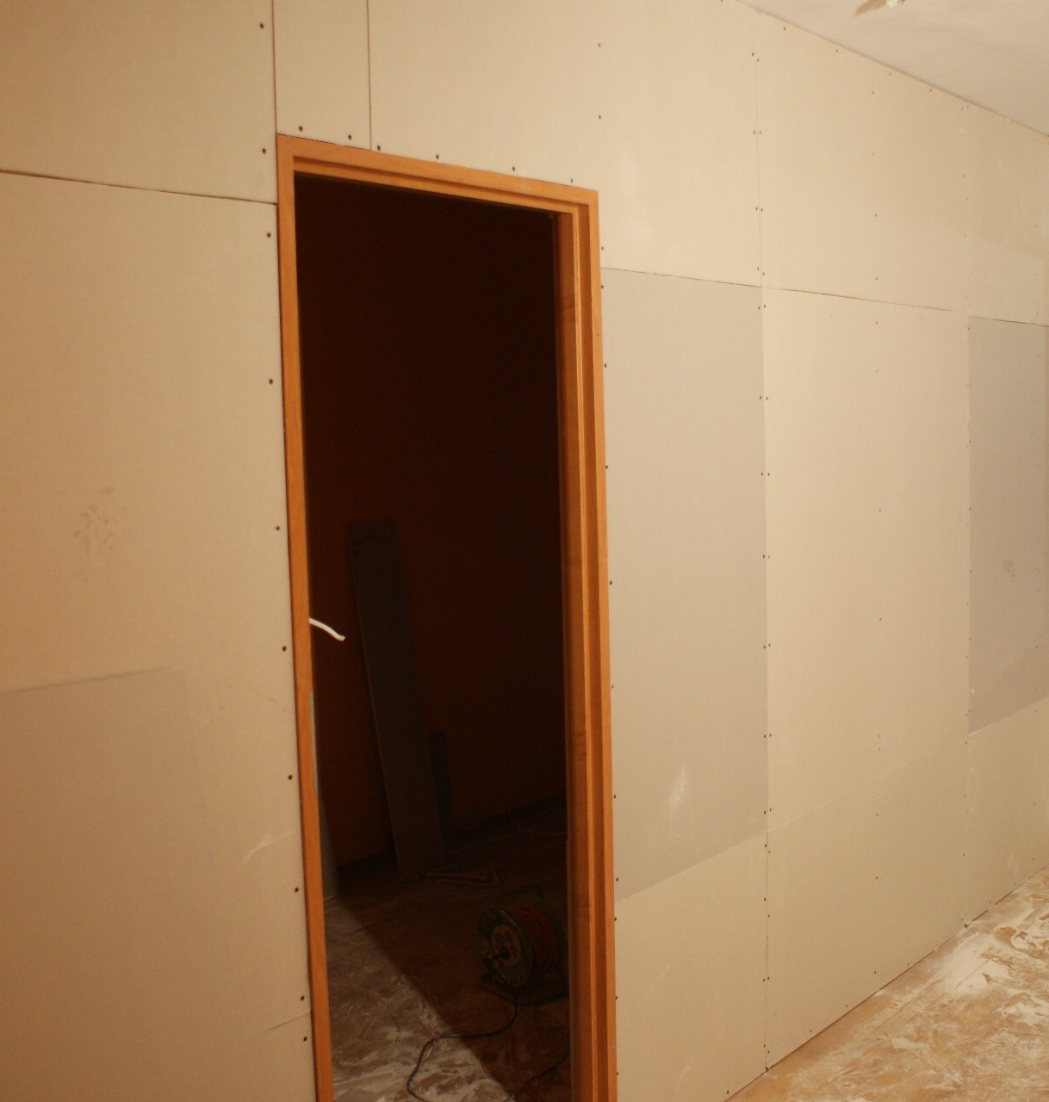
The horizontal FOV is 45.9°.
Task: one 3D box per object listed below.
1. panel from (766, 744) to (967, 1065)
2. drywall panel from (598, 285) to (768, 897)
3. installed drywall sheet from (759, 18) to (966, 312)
[{"bbox_3d":[1.019,0.965,3.528,0.013,0.641,1.198,3,7,43],"label":"panel"},{"bbox_3d":[0.370,0.061,2.783,0.013,1.331,0.612,3,7,43],"label":"drywall panel"},{"bbox_3d":[0.958,-1.011,3.349,0.013,0.665,1.198,3,7,43],"label":"installed drywall sheet"}]

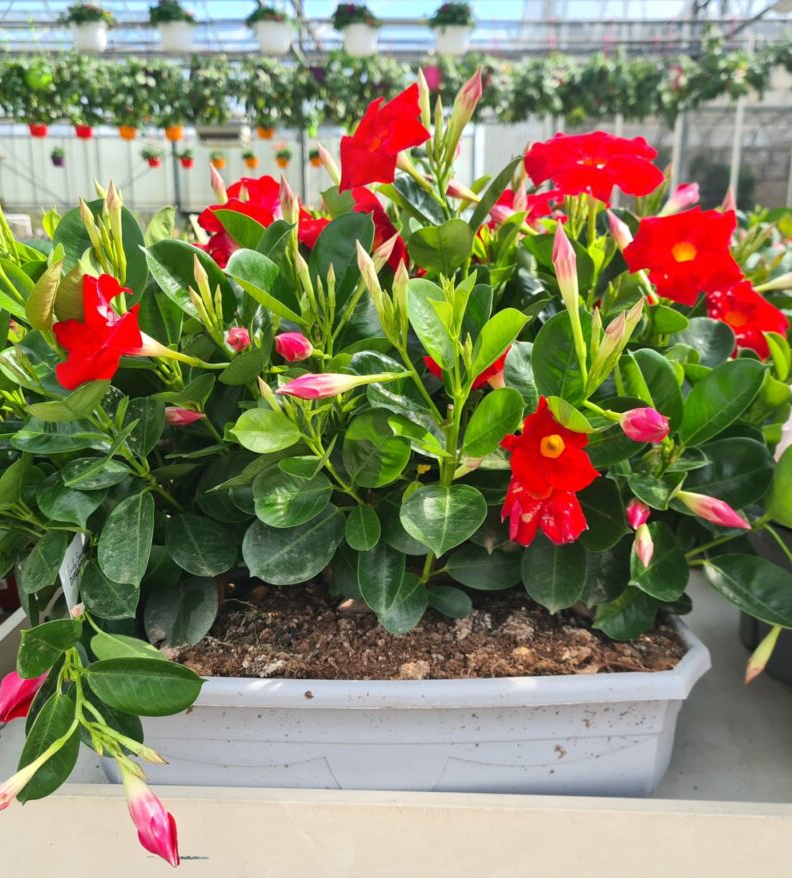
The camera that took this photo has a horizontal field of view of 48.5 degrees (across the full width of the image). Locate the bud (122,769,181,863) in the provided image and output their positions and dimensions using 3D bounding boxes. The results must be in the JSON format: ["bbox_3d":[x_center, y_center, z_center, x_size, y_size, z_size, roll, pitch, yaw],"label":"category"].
[{"bbox_3d":[-0.148,0.228,0.530,0.023,0.067,0.023,-27,-4,0],"label":"bud"}]

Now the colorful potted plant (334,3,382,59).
[{"bbox_3d":[-0.276,-2.928,6.300,0.340,0.390,0.340,0,13,0],"label":"colorful potted plant"}]

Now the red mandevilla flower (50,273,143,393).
[{"bbox_3d":[-0.197,-0.071,0.585,0.038,0.075,0.066,9,3,-43],"label":"red mandevilla flower"}]

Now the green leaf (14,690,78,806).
[{"bbox_3d":[-0.242,0.213,0.610,0.040,0.080,0.016,18,-6,9],"label":"green leaf"}]

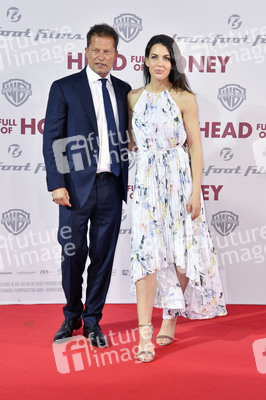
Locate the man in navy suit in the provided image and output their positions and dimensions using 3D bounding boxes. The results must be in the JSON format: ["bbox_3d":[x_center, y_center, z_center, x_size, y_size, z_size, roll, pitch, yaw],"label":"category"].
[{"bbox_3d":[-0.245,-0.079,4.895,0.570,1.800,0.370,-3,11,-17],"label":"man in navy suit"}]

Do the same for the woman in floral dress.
[{"bbox_3d":[0.232,-0.021,4.766,0.550,1.750,0.470,3,11,9],"label":"woman in floral dress"}]

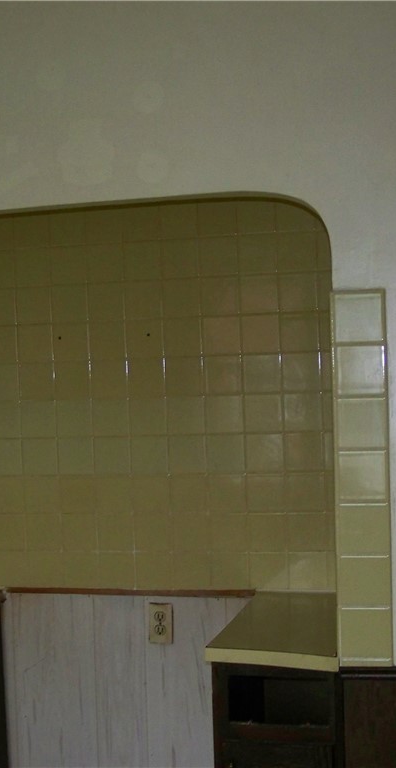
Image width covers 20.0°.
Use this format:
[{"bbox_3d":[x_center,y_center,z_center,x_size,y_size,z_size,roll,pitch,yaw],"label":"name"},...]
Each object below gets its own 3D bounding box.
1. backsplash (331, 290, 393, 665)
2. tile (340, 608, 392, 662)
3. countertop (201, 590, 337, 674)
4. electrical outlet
[{"bbox_3d":[0.331,0.196,2.298,0.113,0.772,0.014,-2,2,14],"label":"backsplash"},{"bbox_3d":[0.343,0.517,2.308,0.110,0.109,0.012,-2,2,14],"label":"tile"},{"bbox_3d":[0.233,0.593,2.741,0.311,0.034,0.632,-2,2,14],"label":"countertop"},{"bbox_3d":[-0.105,0.671,3.148,0.070,0.115,0.010,-2,2,14],"label":"electrical outlet"}]

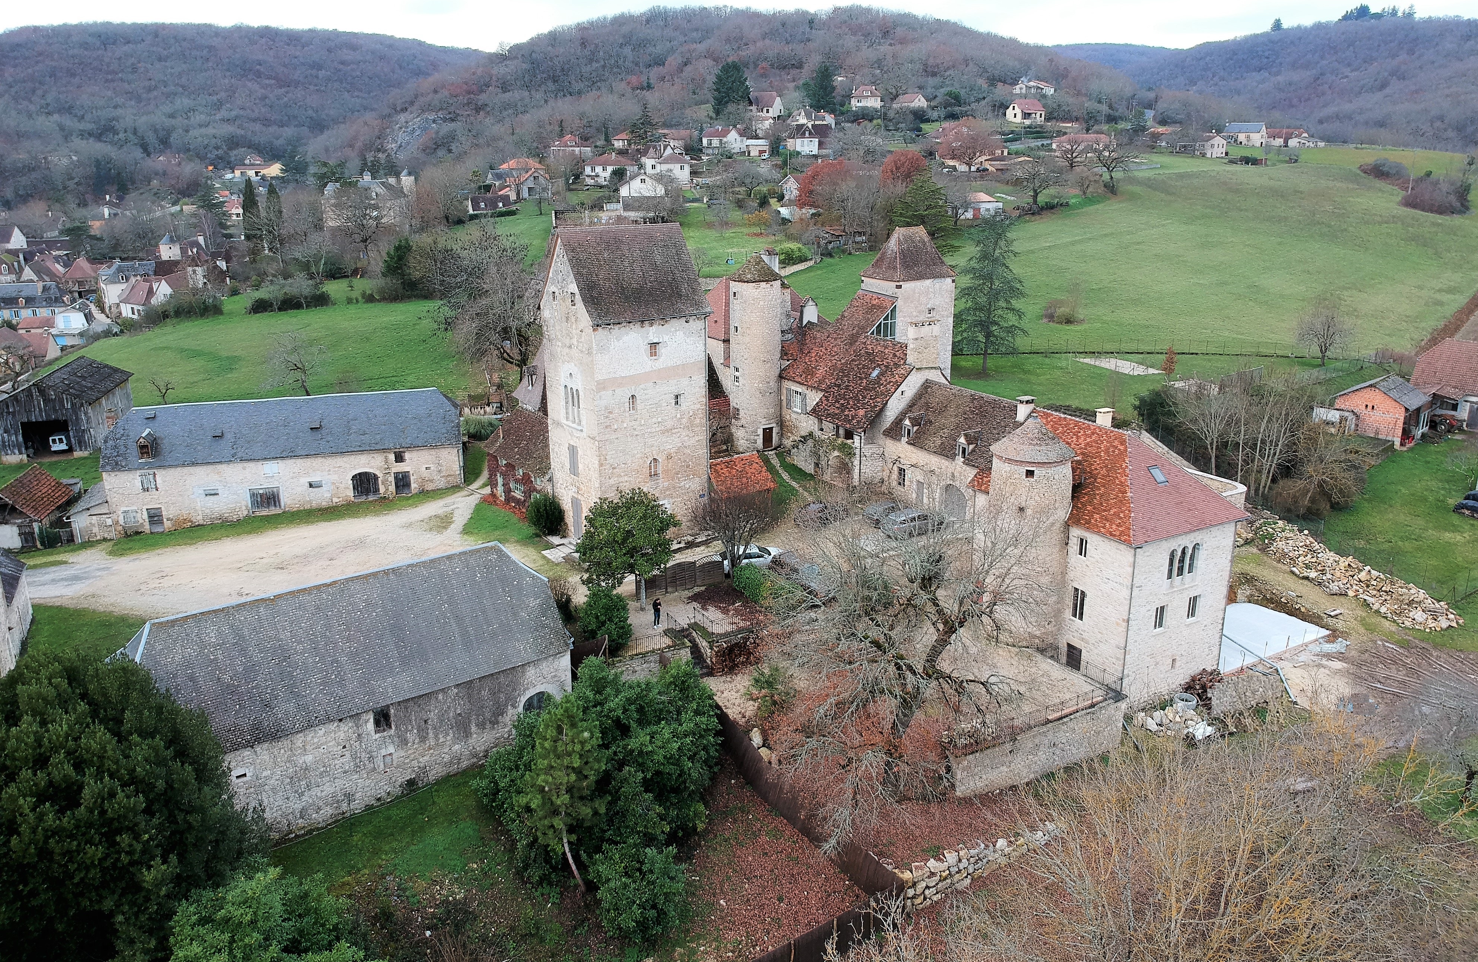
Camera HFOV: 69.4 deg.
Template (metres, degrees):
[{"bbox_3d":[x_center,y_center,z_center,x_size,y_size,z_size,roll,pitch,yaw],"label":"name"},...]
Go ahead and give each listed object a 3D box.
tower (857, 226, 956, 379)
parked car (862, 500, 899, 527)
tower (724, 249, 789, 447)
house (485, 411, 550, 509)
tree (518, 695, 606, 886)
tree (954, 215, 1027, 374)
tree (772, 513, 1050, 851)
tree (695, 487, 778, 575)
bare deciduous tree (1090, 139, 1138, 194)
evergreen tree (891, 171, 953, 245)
[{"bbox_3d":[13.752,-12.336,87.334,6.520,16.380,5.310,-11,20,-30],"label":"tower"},{"bbox_3d":[11.537,2.426,80.242,4.000,1.450,1.750,-11,19,-30],"label":"parked car"},{"bbox_3d":[1.493,-11.270,93.141,4.900,16.700,4.900,-1,16,0],"label":"tower"},{"bbox_3d":[-13.947,-1.798,80.753,6.300,6.600,9.400,-14,21,-38],"label":"house"},{"bbox_3d":[-6.864,12.558,42.278,3.500,8.500,3.400,-1,16,0],"label":"tree"},{"bbox_3d":[28.671,-20.734,119.542,8.150,17.620,8.150,-1,16,0],"label":"tree"},{"bbox_3d":[7.436,9.101,48.305,12.000,13.500,11.500,-1,16,0],"label":"tree"},{"bbox_3d":[-0.401,3.302,68.976,5.300,5.900,5.000,-1,16,0],"label":"tree"},{"bbox_3d":[80.477,-67.373,228.550,10.400,11.400,10.000,-1,17,0],"label":"bare deciduous tree"},{"bbox_3d":[28.506,-41.374,165.208,11.200,13.030,11.000,-1,17,0],"label":"evergreen tree"}]

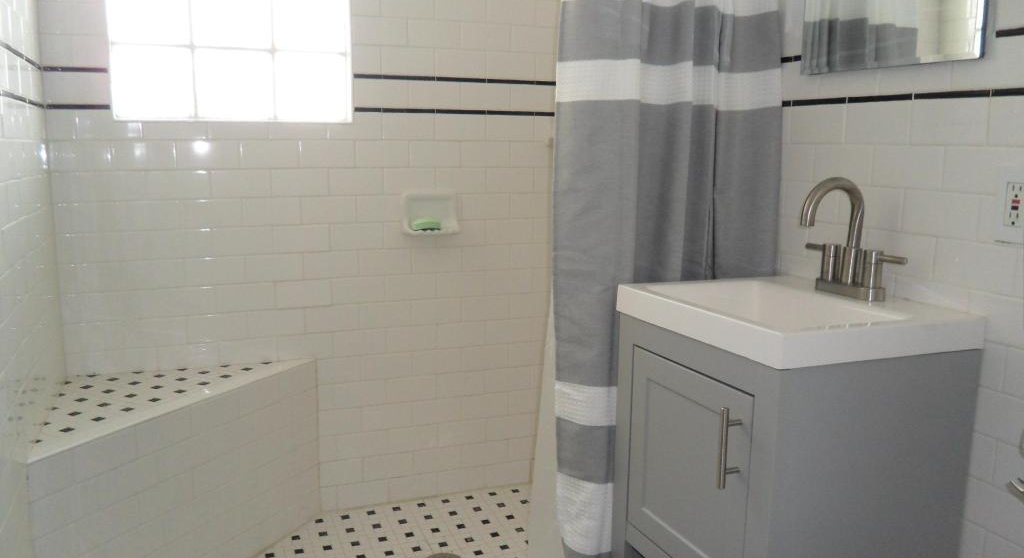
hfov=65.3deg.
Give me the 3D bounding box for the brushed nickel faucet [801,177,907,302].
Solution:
[{"bbox_3d":[0.585,-0.075,1.452,0.152,0.219,0.245,-3,10,-21],"label":"brushed nickel faucet"}]

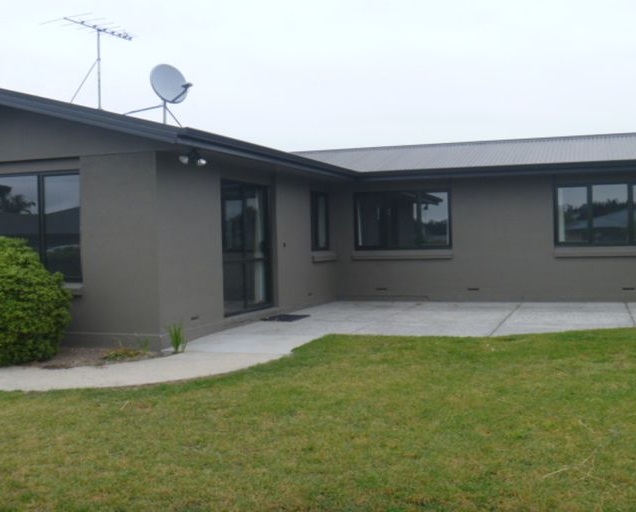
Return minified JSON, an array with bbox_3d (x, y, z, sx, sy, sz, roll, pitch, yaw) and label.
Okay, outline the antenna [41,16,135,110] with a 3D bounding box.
[{"bbox_3d":[-2.991,-2.592,10.301,0.965,1.149,1.233,0,1,29],"label":"antenna"}]

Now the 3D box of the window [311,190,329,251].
[{"bbox_3d":[0.049,-0.702,15.242,0.100,1.179,1.000,-1,1,20],"label":"window"}]

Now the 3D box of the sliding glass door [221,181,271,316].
[{"bbox_3d":[-1.111,-0.129,12.028,0.100,2.074,1.813,-1,1,20],"label":"sliding glass door"}]

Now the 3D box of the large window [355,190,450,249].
[{"bbox_3d":[1.767,-0.739,15.540,2.025,1.212,0.100,-1,1,20],"label":"large window"}]

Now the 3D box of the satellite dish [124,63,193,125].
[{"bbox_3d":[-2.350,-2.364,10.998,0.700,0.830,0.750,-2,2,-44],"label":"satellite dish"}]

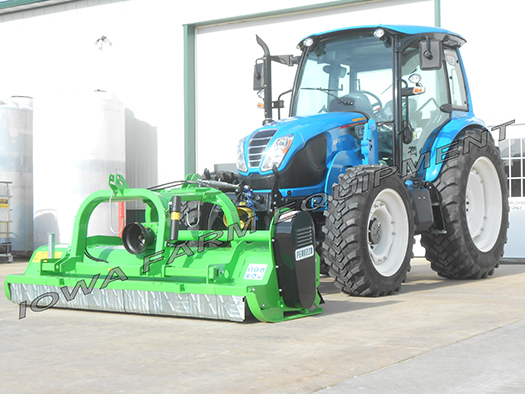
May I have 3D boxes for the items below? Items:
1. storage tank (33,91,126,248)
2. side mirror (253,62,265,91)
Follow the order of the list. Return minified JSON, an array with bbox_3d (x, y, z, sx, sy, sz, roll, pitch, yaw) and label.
[{"bbox_3d":[-3.351,-0.440,17.500,1.670,3.020,1.670,-1,-1,0],"label":"storage tank"},{"bbox_3d":[-0.027,-1.306,10.400,0.080,0.280,0.210,1,-2,-42],"label":"side mirror"}]

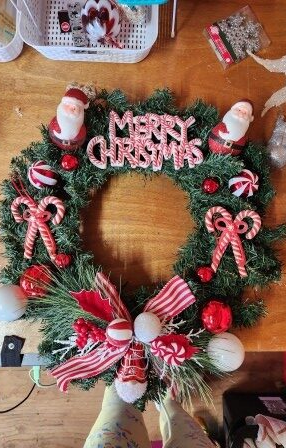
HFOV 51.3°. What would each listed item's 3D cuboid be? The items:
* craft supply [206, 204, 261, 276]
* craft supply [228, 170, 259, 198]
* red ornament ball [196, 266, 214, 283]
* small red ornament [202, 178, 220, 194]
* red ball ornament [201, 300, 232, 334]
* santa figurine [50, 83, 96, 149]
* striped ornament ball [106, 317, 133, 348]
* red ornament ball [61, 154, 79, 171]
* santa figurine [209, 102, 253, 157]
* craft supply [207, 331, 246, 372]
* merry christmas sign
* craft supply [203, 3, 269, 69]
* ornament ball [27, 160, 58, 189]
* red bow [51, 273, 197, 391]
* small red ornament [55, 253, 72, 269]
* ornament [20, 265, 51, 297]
[{"bbox_3d":[0.182,0.037,0.600,0.110,0.023,0.144,6,87,0],"label":"craft supply"},{"bbox_3d":[0.209,-0.084,0.617,0.059,0.059,0.059,0,87,-1],"label":"craft supply"},{"bbox_3d":[0.124,0.102,0.600,0.033,0.033,0.033,0,85,0],"label":"red ornament ball"},{"bbox_3d":[0.141,-0.079,0.622,0.035,0.035,0.035,0,87,-1],"label":"small red ornament"},{"bbox_3d":[0.147,0.186,0.593,0.059,0.059,0.059,0,87,-1],"label":"red ball ornament"},{"bbox_3d":[-0.144,-0.214,0.608,0.076,0.068,0.124,7,92,-1],"label":"santa figurine"},{"bbox_3d":[-0.045,0.207,0.568,0.051,0.051,0.051,0,87,-1],"label":"striped ornament ball"},{"bbox_3d":[-0.150,-0.127,0.616,0.035,0.035,0.035,0,87,-1],"label":"red ornament ball"},{"bbox_3d":[0.182,-0.198,0.615,0.076,0.072,0.122,22,89,6],"label":"santa figurine"},{"bbox_3d":[0.168,0.259,0.600,0.073,0.073,0.073,0,85,0],"label":"craft supply"},{"bbox_3d":[0.006,-0.170,0.607,0.233,0.018,0.118,0,87,-1],"label":"merry christmas sign"},{"bbox_3d":[0.221,-0.440,0.701,0.129,0.012,0.103,-32,88,-3],"label":"craft supply"},{"bbox_3d":[-0.206,-0.099,0.610,0.058,0.058,0.058,0,85,0],"label":"ornament ball"},{"bbox_3d":[-0.038,0.212,0.578,0.275,0.090,0.228,0,87,-1],"label":"red bow"},{"bbox_3d":[-0.162,0.075,0.609,0.033,0.033,0.033,0,87,-1],"label":"small red ornament"},{"bbox_3d":[-0.218,0.115,0.605,0.062,0.062,0.062,0,85,0],"label":"ornament"}]

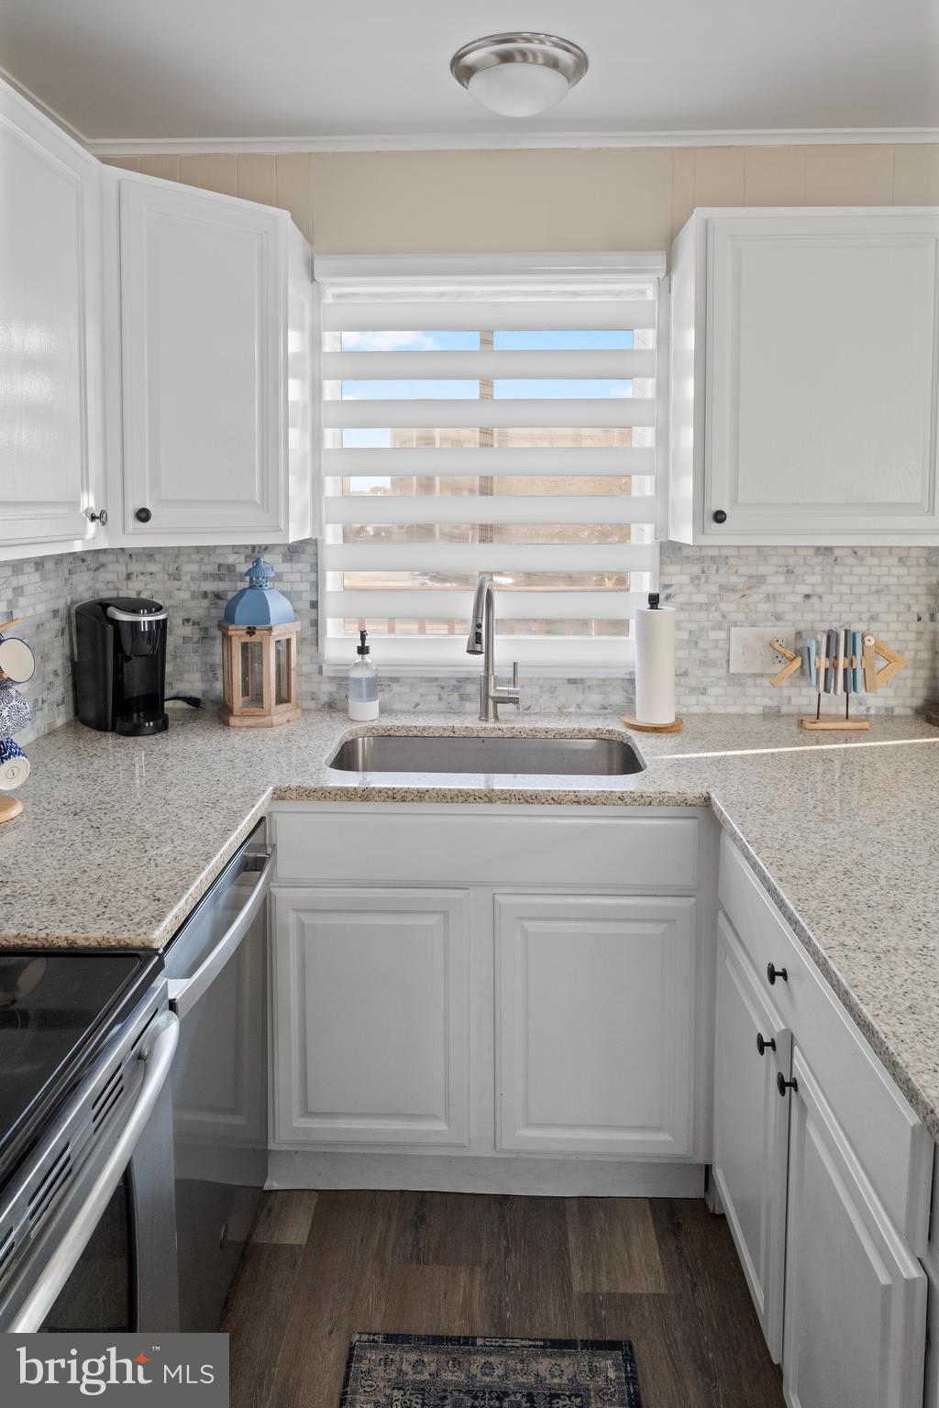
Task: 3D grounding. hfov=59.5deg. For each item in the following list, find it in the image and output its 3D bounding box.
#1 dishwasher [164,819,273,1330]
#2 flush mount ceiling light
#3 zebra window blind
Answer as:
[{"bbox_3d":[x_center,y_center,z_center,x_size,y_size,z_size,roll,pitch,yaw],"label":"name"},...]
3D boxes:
[{"bbox_3d":[-0.710,0.715,1.440,0.620,0.840,0.590,1,7,2],"label":"dishwasher"},{"bbox_3d":[0.113,-1.430,1.885,0.312,0.118,0.312,0,7,0],"label":"flush mount ceiling light"},{"bbox_3d":[0.056,-0.652,2.200,0.910,1.085,0.085,0,4,2],"label":"zebra window blind"}]

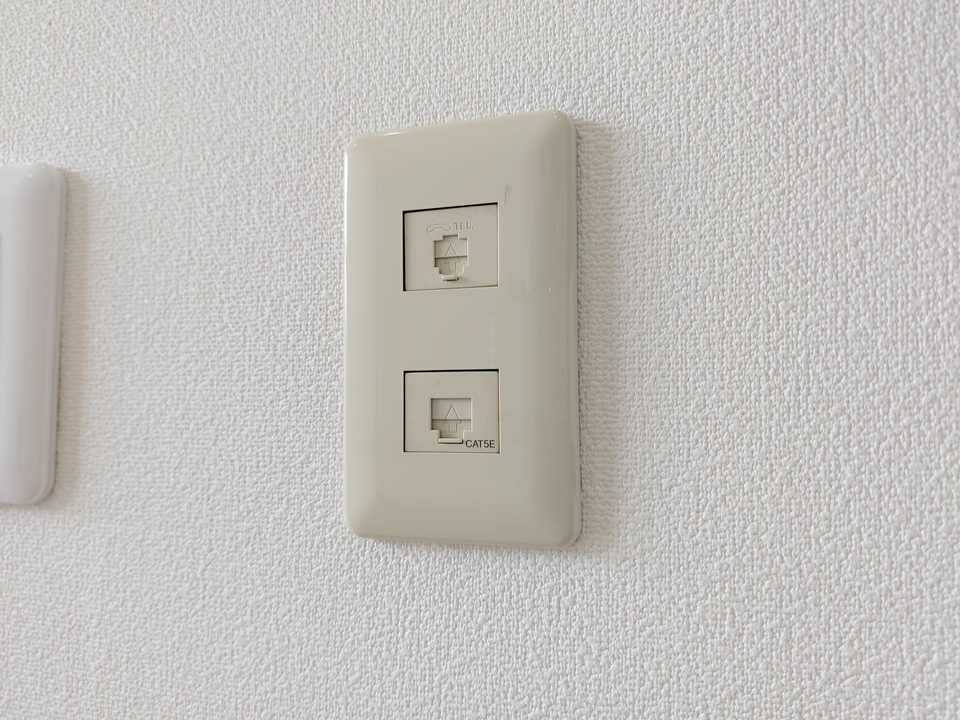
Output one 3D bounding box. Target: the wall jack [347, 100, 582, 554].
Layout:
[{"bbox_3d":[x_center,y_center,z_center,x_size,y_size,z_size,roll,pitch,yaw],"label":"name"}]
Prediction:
[{"bbox_3d":[-0.008,-0.009,0.188,0.070,0.120,0.009,-1,-3,17],"label":"wall jack"}]

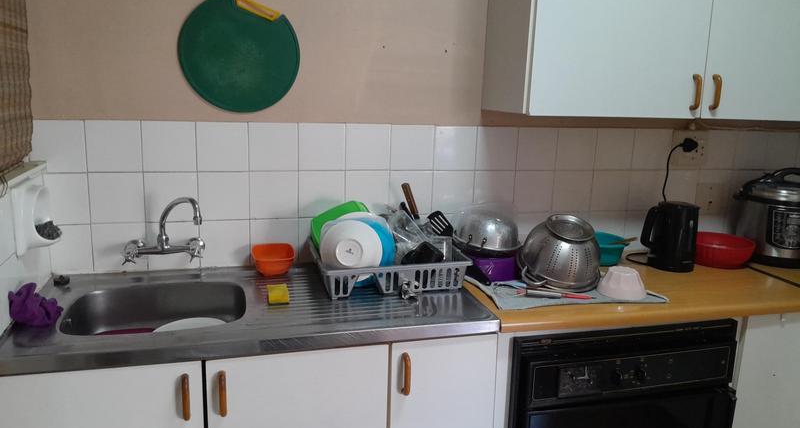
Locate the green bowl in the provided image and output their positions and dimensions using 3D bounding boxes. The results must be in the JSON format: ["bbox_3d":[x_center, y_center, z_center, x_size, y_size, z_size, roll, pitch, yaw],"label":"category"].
[{"bbox_3d":[0.690,0.125,2.118,0.220,0.076,0.220,-1,11,-14],"label":"green bowl"}]

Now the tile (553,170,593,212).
[{"bbox_3d":[0.620,-0.081,2.148,0.149,0.148,0.008,-1,11,-15],"label":"tile"}]

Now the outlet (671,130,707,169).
[{"bbox_3d":[1.101,-0.246,2.273,0.132,0.132,0.015,-1,11,-14],"label":"outlet"}]

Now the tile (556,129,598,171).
[{"bbox_3d":[0.632,-0.232,2.153,0.150,0.150,0.008,-1,10,-15],"label":"tile"}]

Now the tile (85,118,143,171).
[{"bbox_3d":[-0.847,-0.200,1.783,0.150,0.150,0.010,-1,11,-14],"label":"tile"}]

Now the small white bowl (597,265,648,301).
[{"bbox_3d":[0.633,0.192,1.709,0.135,0.067,0.135,1,10,0],"label":"small white bowl"}]

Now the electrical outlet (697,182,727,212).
[{"bbox_3d":[1.206,-0.054,2.328,0.124,0.120,0.012,-1,10,-14],"label":"electrical outlet"}]

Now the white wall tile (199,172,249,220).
[{"bbox_3d":[-0.548,-0.056,1.881,0.150,0.150,0.010,-1,10,-14],"label":"white wall tile"}]

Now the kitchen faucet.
[{"bbox_3d":[-0.689,0.045,1.757,0.222,0.192,0.170,-1,10,-15],"label":"kitchen faucet"}]

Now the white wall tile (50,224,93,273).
[{"bbox_3d":[-0.976,0.104,1.798,0.115,0.147,0.010,-1,10,-14],"label":"white wall tile"}]

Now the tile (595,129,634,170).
[{"bbox_3d":[0.779,-0.236,2.192,0.150,0.150,0.008,-1,10,-15],"label":"tile"}]

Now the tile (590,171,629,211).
[{"bbox_3d":[0.779,-0.086,2.232,0.150,0.150,0.010,-1,11,-14],"label":"tile"}]

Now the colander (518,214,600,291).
[{"bbox_3d":[0.489,0.099,1.783,0.257,0.139,0.307,31,36,32],"label":"colander"}]

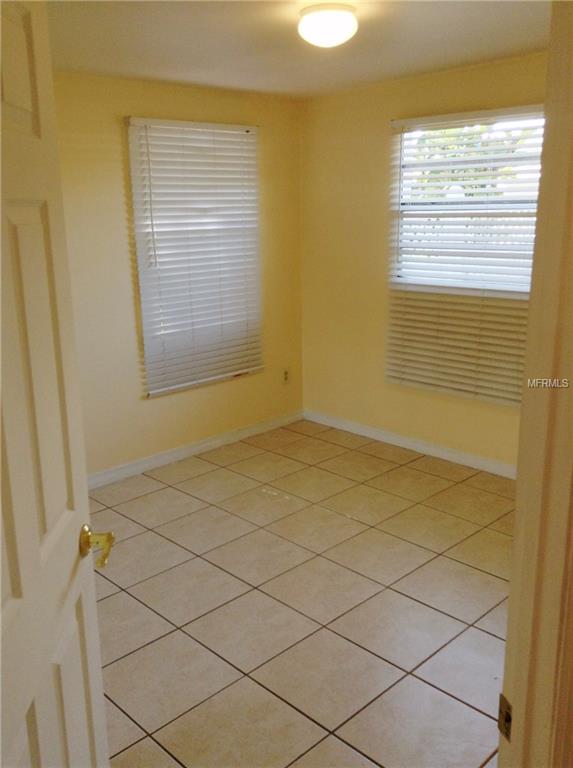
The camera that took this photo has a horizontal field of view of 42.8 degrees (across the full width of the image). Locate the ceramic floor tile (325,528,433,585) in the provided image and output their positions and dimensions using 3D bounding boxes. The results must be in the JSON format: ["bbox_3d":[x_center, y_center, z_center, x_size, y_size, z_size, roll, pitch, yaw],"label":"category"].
[{"bbox_3d":[0.443,0.816,3.455,0.402,0.010,0.402,-15,21,-42],"label":"ceramic floor tile"}]

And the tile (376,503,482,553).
[{"bbox_3d":[0.733,0.738,3.729,0.402,0.010,0.402,-15,21,-42],"label":"tile"}]

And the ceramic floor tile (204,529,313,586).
[{"bbox_3d":[-0.132,0.827,3.471,0.403,0.010,0.403,-15,21,-42],"label":"ceramic floor tile"}]

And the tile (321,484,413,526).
[{"bbox_3d":[0.449,0.667,4.019,0.403,0.010,0.403,-15,21,-42],"label":"tile"}]

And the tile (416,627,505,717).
[{"bbox_3d":[0.741,1.055,2.663,0.407,0.010,0.407,-15,21,-42],"label":"tile"}]

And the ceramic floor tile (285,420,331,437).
[{"bbox_3d":[0.149,0.321,5.313,0.239,0.010,0.300,-15,21,-42],"label":"ceramic floor tile"}]

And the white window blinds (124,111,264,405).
[{"bbox_3d":[-0.520,-0.770,4.524,0.936,1.595,0.060,-15,21,-42],"label":"white window blinds"}]

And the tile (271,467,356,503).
[{"bbox_3d":[0.162,0.595,4.292,0.402,0.010,0.402,-15,21,-42],"label":"tile"}]

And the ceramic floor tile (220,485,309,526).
[{"bbox_3d":[-0.127,0.675,4.027,0.403,0.010,0.403,-15,21,-42],"label":"ceramic floor tile"}]

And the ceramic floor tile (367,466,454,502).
[{"bbox_3d":[0.738,0.596,4.350,0.407,0.010,0.407,-15,21,-42],"label":"ceramic floor tile"}]

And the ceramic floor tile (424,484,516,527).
[{"bbox_3d":[1.023,0.659,4.004,0.402,0.010,0.402,-15,21,-42],"label":"ceramic floor tile"}]

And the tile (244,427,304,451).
[{"bbox_3d":[-0.083,0.384,5.093,0.402,0.010,0.300,-15,21,-42],"label":"tile"}]

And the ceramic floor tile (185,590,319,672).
[{"bbox_3d":[-0.140,0.992,2.961,0.407,0.010,0.407,-15,21,-42],"label":"ceramic floor tile"}]

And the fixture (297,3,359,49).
[{"bbox_3d":[0.145,-1.255,2.573,0.207,0.113,0.207,-1,15,0],"label":"fixture"}]

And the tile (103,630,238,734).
[{"bbox_3d":[-0.439,1.075,2.679,0.407,0.010,0.407,-15,21,-42],"label":"tile"}]

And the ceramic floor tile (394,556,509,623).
[{"bbox_3d":[0.729,0.890,3.182,0.403,0.010,0.403,-15,21,-42],"label":"ceramic floor tile"}]

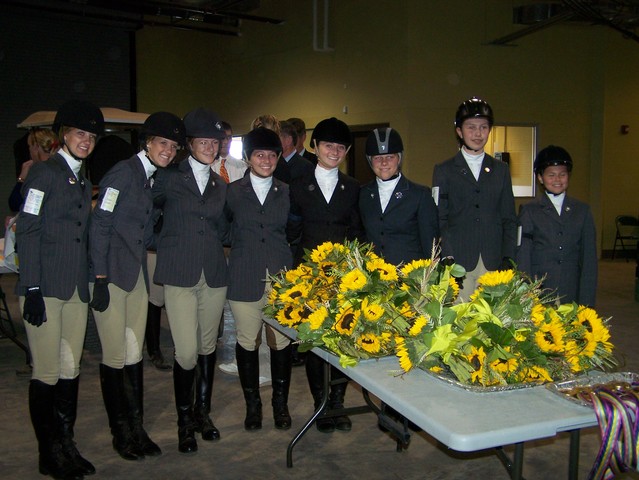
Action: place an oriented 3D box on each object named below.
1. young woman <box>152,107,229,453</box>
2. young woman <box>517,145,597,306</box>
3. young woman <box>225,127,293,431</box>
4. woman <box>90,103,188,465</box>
[{"bbox_3d":[-0.685,0.191,3.698,0.520,1.750,0.390,-1,4,-18],"label":"young woman"},{"bbox_3d":[1.351,0.258,4.000,0.470,1.572,0.320,1,4,10],"label":"young woman"},{"bbox_3d":[-0.345,0.209,3.974,0.480,1.675,0.340,-1,4,-7],"label":"young woman"},{"bbox_3d":[-0.926,0.218,3.591,0.520,1.713,0.420,-4,6,-43],"label":"woman"}]

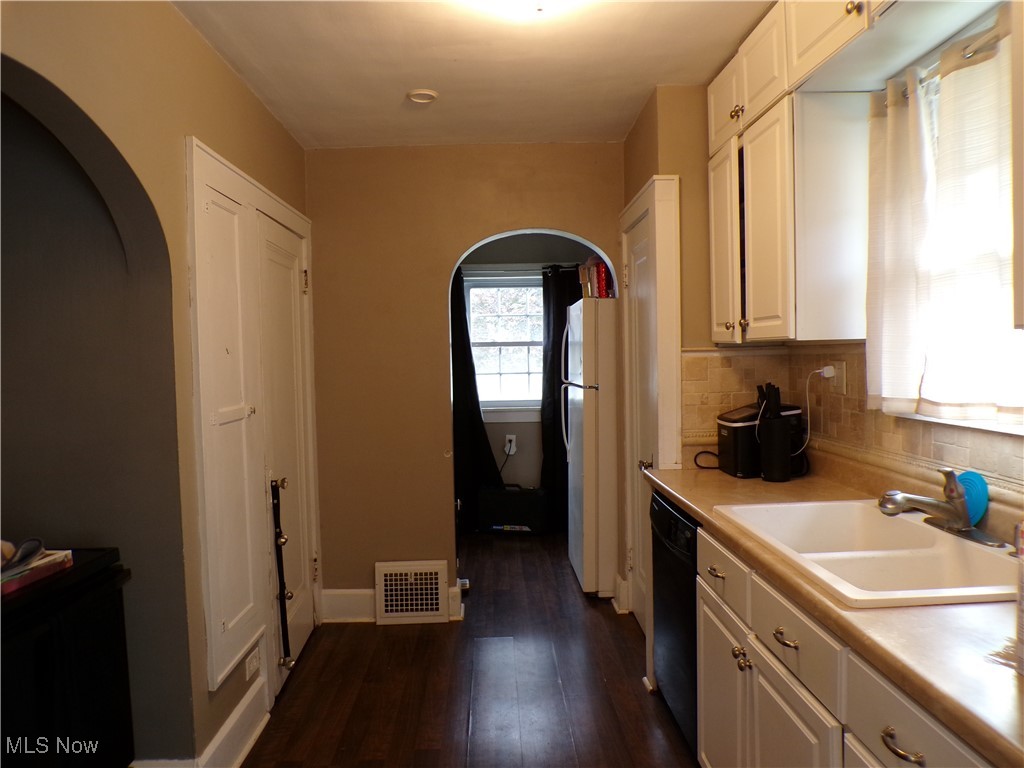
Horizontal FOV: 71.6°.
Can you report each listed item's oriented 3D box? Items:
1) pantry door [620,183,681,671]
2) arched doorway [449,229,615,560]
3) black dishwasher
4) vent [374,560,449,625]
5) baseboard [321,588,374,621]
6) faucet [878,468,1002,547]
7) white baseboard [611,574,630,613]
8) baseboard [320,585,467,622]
[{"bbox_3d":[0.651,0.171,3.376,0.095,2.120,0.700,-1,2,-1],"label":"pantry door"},{"bbox_3d":[0.126,0.204,3.781,0.878,2.010,0.150,-1,2,-1],"label":"arched doorway"},{"bbox_3d":[0.871,0.835,2.540,0.600,0.815,0.605,-1,2,-1],"label":"black dishwasher"},{"bbox_3d":[-0.515,1.077,3.694,0.366,0.328,0.045,-1,2,-1],"label":"vent"},{"bbox_3d":[-0.847,1.157,3.723,0.279,0.180,0.030,-1,2,-1],"label":"baseboard"},{"bbox_3d":[1.033,0.292,1.723,0.230,0.152,0.250,-1,2,-1],"label":"faucet"},{"bbox_3d":[0.593,1.125,3.825,0.070,0.180,0.170,-1,2,-1],"label":"white baseboard"},{"bbox_3d":[-0.626,1.152,3.728,0.722,0.180,0.030,-1,2,-1],"label":"baseboard"}]

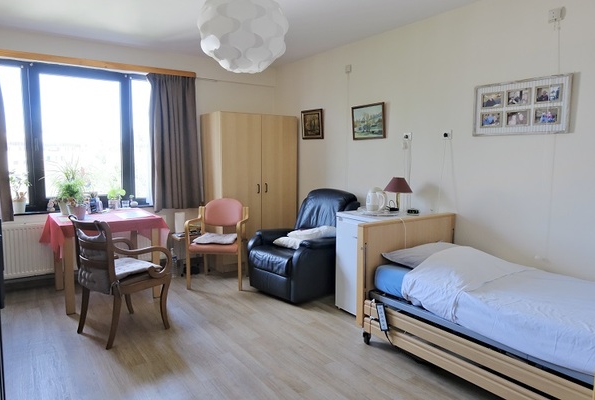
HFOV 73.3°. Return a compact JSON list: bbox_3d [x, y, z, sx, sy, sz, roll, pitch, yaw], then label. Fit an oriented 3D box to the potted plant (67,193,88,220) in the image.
[{"bbox_3d":[-1.980,0.068,3.596,0.170,0.220,0.170,-4,7,-36],"label":"potted plant"}]

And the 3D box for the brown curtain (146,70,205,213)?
[{"bbox_3d":[-1.391,-0.650,4.580,0.560,1.540,0.130,-4,8,-35],"label":"brown curtain"}]

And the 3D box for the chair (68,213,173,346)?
[{"bbox_3d":[-1.326,0.559,3.017,0.535,0.875,0.540,5,8,37],"label":"chair"}]

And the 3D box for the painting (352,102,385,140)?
[{"bbox_3d":[0.711,-0.789,4.050,0.030,0.340,0.450,-9,10,-35],"label":"painting"}]

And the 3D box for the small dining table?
[{"bbox_3d":[-1.831,0.521,3.840,0.880,0.745,0.870,-4,7,-36],"label":"small dining table"}]

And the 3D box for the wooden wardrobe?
[{"bbox_3d":[-0.588,-0.117,4.979,1.030,1.810,0.570,-4,8,-35],"label":"wooden wardrobe"}]

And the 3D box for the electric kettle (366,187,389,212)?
[{"bbox_3d":[0.675,-0.006,3.401,0.180,0.210,0.135,4,7,30],"label":"electric kettle"}]

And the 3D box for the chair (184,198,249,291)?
[{"bbox_3d":[-0.809,0.448,4.204,0.570,0.850,0.560,1,6,5],"label":"chair"}]

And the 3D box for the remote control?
[{"bbox_3d":[0.538,0.737,2.511,0.030,0.165,0.062,-4,-10,-36],"label":"remote control"}]

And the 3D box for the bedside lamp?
[{"bbox_3d":[0.915,-0.056,3.594,0.270,0.295,0.270,1,6,0],"label":"bedside lamp"}]

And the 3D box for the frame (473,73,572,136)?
[{"bbox_3d":[1.597,-0.662,2.885,0.030,0.383,0.675,-4,7,-36],"label":"frame"}]

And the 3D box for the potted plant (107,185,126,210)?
[{"bbox_3d":[-1.946,-0.027,4.296,0.180,0.260,0.180,-4,7,-36],"label":"potted plant"}]

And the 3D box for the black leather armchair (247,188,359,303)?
[{"bbox_3d":[0.092,0.398,4.092,0.890,0.990,0.790,-5,8,-40],"label":"black leather armchair"}]

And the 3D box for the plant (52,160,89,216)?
[{"bbox_3d":[-2.131,-0.102,3.738,0.360,0.520,0.360,-4,8,-35],"label":"plant"}]

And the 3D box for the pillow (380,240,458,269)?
[{"bbox_3d":[0.978,0.390,2.705,0.650,0.150,0.450,-4,7,-36],"label":"pillow"}]

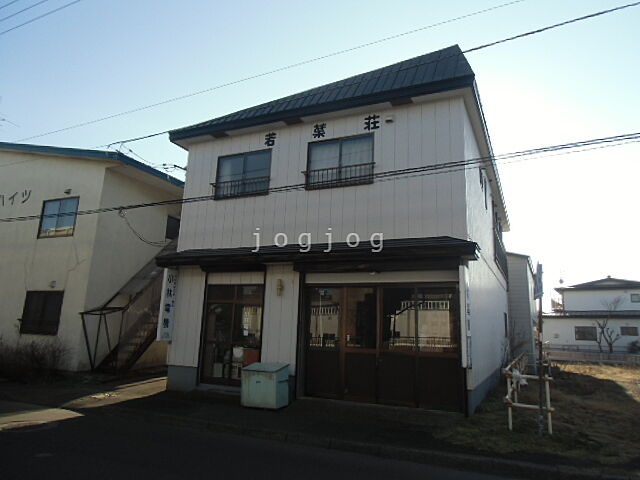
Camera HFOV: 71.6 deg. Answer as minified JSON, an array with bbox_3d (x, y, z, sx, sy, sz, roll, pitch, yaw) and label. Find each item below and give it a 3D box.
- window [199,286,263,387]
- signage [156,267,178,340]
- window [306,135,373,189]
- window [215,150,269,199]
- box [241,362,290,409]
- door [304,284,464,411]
[{"bbox_3d":[-2.130,2.280,10.787,1.730,2.390,0.120,-3,-13,25],"label":"window"},{"bbox_3d":[-3.930,1.675,11.475,0.110,1.840,0.410,-3,-13,25],"label":"signage"},{"bbox_3d":[0.457,-1.823,10.430,1.700,1.210,0.120,-3,-13,25],"label":"window"},{"bbox_3d":[-2.016,-1.701,11.585,1.680,1.210,0.120,-3,-13,25],"label":"window"},{"bbox_3d":[-1.134,2.995,9.193,0.860,0.810,0.560,-3,-13,25],"label":"box"},{"bbox_3d":[1.200,2.123,9.287,3.420,2.470,0.120,-3,-13,25],"label":"door"}]

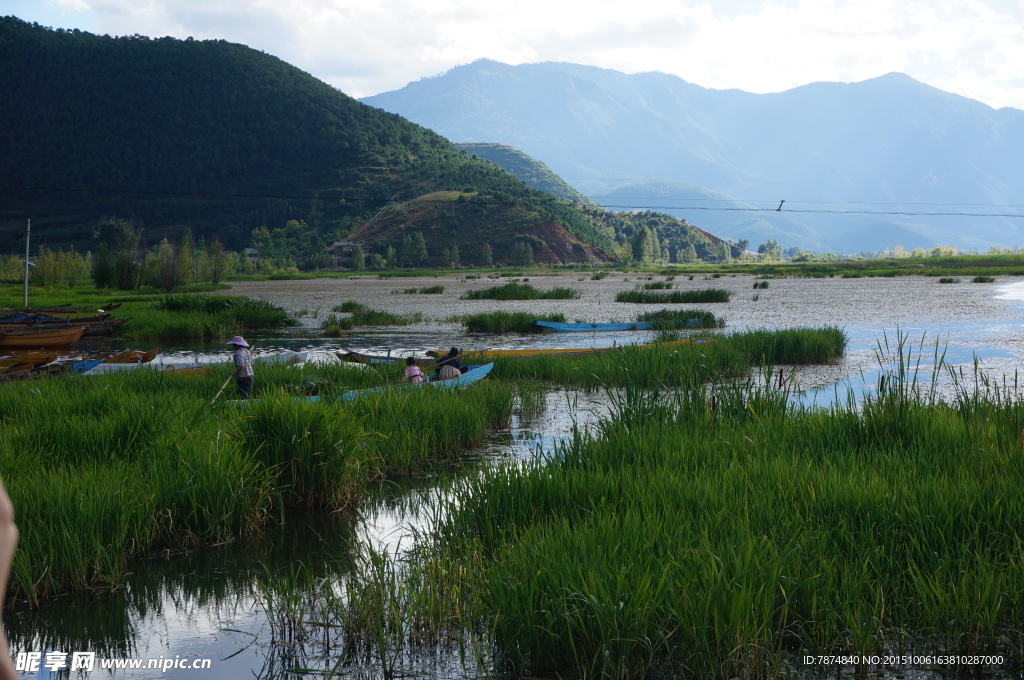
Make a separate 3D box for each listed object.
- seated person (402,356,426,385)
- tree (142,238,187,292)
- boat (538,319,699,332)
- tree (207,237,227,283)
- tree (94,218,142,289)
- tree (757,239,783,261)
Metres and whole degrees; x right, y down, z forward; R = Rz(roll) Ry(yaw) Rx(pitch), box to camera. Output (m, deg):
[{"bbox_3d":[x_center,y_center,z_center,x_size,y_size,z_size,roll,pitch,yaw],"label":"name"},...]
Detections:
[{"bbox_3d":[-2.180,0.729,44.600,0.500,0.700,0.520,1,3,18],"label":"seated person"},{"bbox_3d":[-27.435,-5.882,157.000,3.500,4.300,3.400,0,2,0],"label":"tree"},{"bbox_3d":[4.445,-0.584,83.000,7.300,0.600,1.100,-1,3,-28],"label":"boat"},{"bbox_3d":[-28.976,-7.668,195.000,1.950,4.500,1.950,0,2,0],"label":"tree"},{"bbox_3d":[-33.243,-7.282,168.000,4.100,6.000,4.000,0,2,0],"label":"tree"},{"bbox_3d":[82.872,-28.869,640.000,8.400,7.400,7.800,0,2,0],"label":"tree"}]

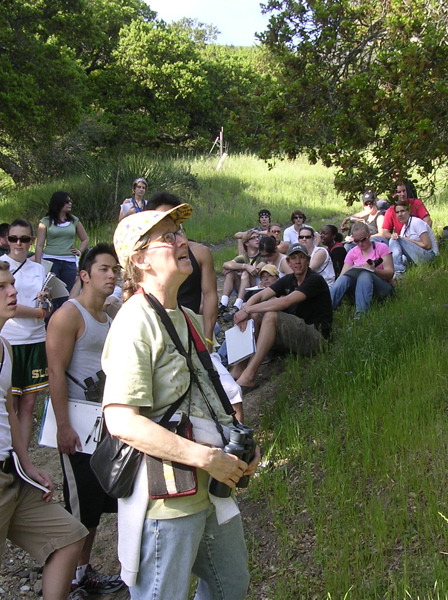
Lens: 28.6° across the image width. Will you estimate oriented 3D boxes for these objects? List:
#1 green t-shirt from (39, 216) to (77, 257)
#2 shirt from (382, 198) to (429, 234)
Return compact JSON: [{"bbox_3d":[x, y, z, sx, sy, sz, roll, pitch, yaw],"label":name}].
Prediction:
[{"bbox_3d":[-1.649,-0.629,8.700,0.400,0.410,0.240,-1,3,-18],"label":"green t-shirt"},{"bbox_3d":[2.005,-0.856,9.700,0.500,0.500,0.320,1,3,27],"label":"shirt"}]

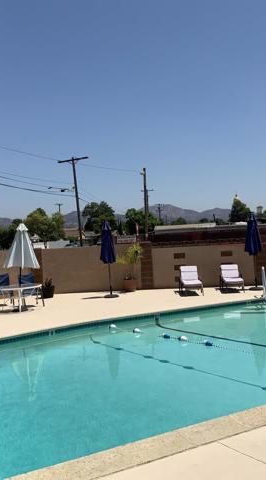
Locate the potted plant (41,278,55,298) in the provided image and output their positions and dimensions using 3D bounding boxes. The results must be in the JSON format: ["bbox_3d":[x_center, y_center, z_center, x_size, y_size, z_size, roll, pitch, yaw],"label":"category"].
[{"bbox_3d":[-2.849,1.620,18.042,0.430,0.660,0.430,-3,0,-9],"label":"potted plant"}]

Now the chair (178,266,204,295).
[{"bbox_3d":[1.820,1.282,16.843,0.660,0.830,1.850,-3,0,5],"label":"chair"}]

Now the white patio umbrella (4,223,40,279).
[{"bbox_3d":[-3.076,0.728,14.877,0.980,2.430,0.980,-3,0,-11],"label":"white patio umbrella"}]

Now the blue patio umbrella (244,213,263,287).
[{"bbox_3d":[4.013,0.354,17.717,0.560,2.500,0.560,-3,0,13],"label":"blue patio umbrella"}]

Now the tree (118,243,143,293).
[{"bbox_3d":[-0.101,0.941,19.316,0.900,1.780,0.850,-3,0,0],"label":"tree"}]

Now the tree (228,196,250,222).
[{"bbox_3d":[20.872,-4.154,105.035,4.400,8.350,4.400,-3,0,0],"label":"tree"}]

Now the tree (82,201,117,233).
[{"bbox_3d":[-5.112,-2.376,85.033,5.900,7.780,5.900,-3,0,0],"label":"tree"}]

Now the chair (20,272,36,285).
[{"bbox_3d":[-2.946,1.478,15.793,0.630,0.930,0.700,-3,0,-22],"label":"chair"}]

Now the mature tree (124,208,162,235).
[{"bbox_3d":[1.403,-1.047,69.983,5.000,6.138,4.800,-3,0,1],"label":"mature tree"}]

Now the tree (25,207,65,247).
[{"bbox_3d":[-9.416,-0.441,57.984,4.300,5.942,4.300,-3,0,-9],"label":"tree"}]

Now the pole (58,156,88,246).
[{"bbox_3d":[-5.297,-3.111,52.000,2.750,9.840,0.300,-6,0,12],"label":"pole"}]

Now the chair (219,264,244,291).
[{"bbox_3d":[3.098,1.210,16.993,0.660,0.840,1.850,-3,0,6],"label":"chair"}]

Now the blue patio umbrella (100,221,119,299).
[{"bbox_3d":[-0.807,0.609,17.656,0.570,2.510,0.570,-5,0,0],"label":"blue patio umbrella"}]

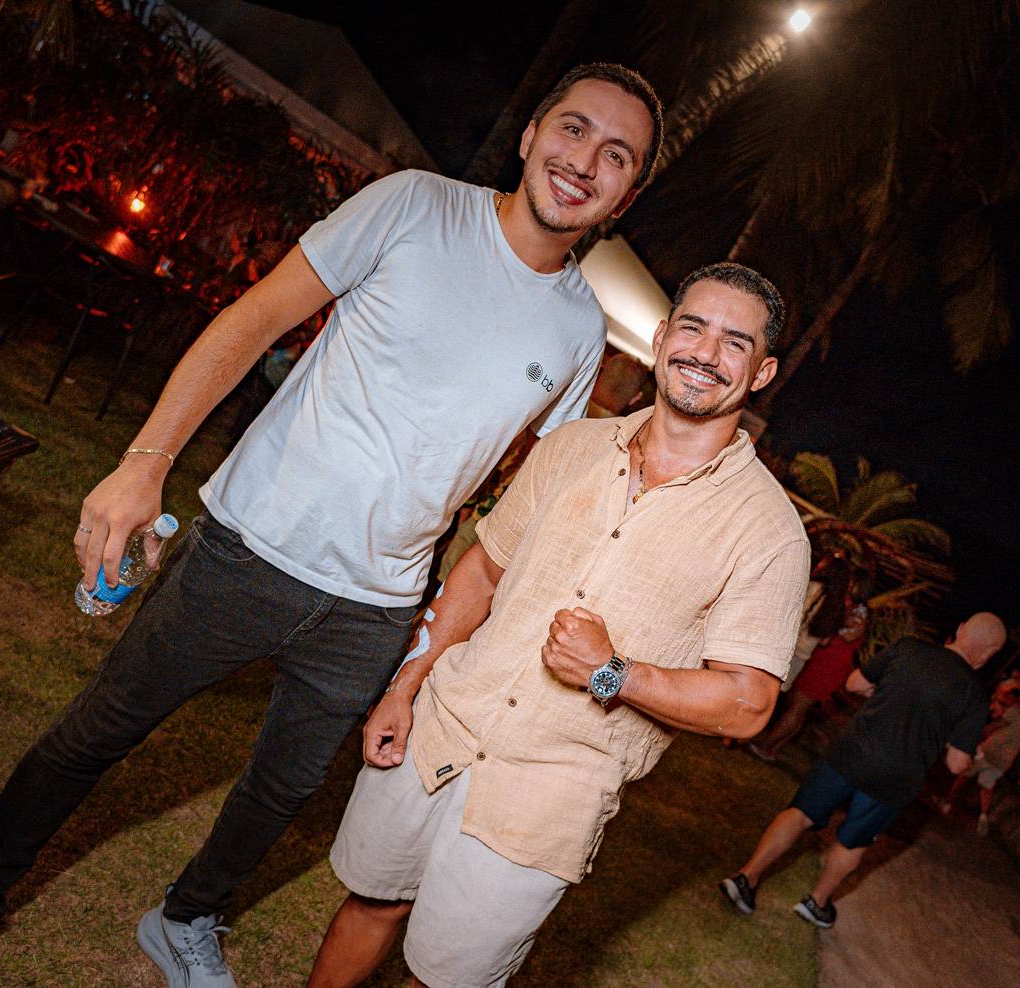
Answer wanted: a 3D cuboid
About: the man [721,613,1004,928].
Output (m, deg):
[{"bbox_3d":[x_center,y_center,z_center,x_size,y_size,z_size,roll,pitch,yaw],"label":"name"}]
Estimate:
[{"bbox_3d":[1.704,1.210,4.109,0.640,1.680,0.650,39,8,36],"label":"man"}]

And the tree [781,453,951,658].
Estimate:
[{"bbox_3d":[3.058,0.877,9.045,2.250,2.600,2.200,36,7,18],"label":"tree"}]

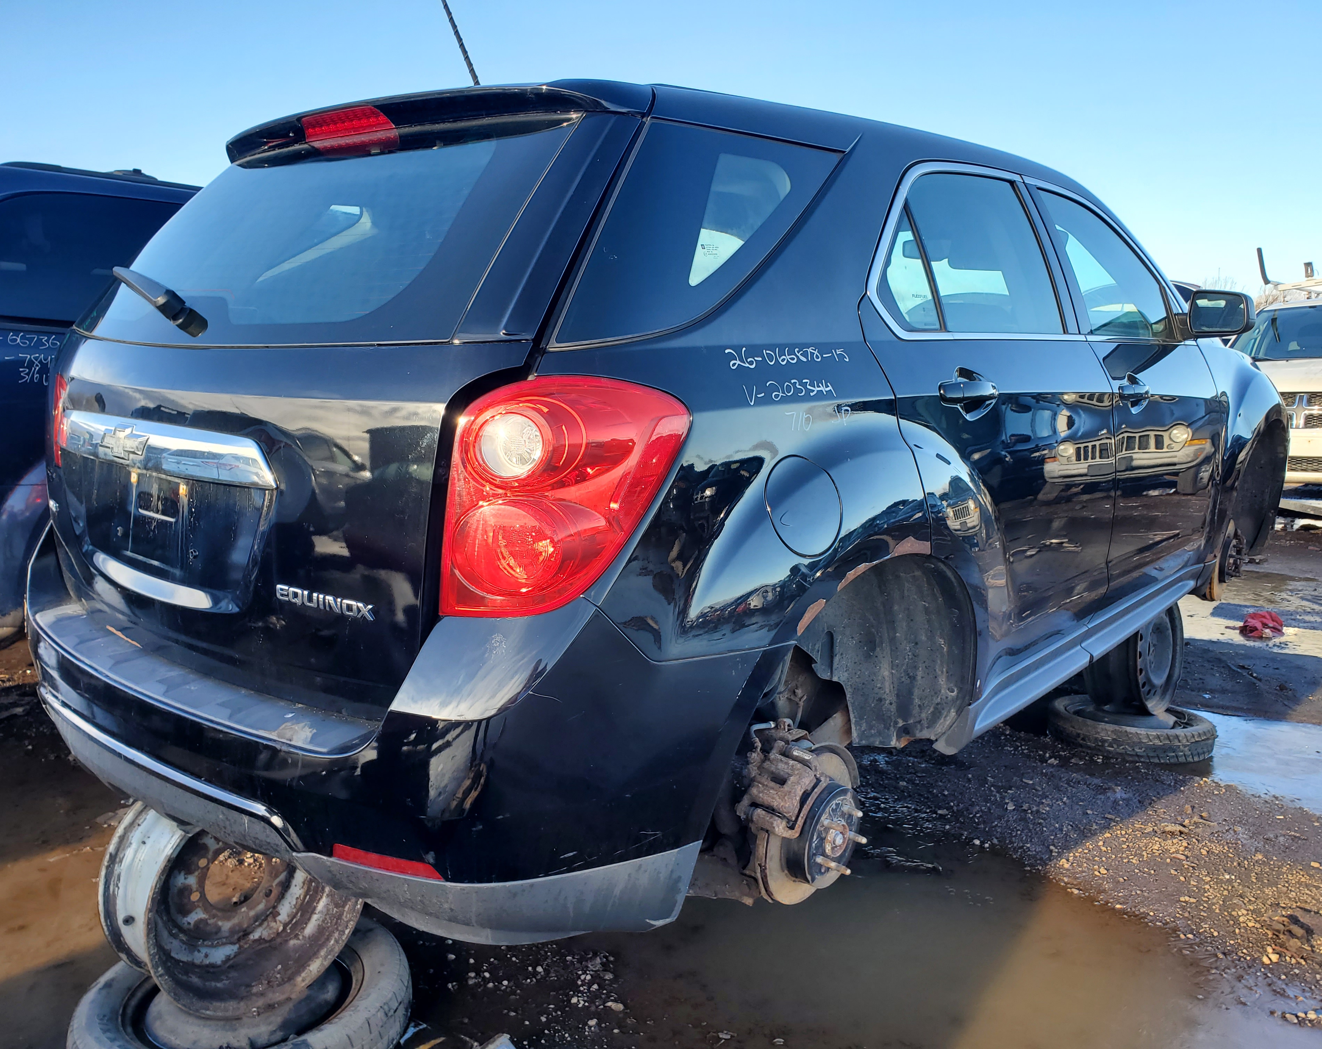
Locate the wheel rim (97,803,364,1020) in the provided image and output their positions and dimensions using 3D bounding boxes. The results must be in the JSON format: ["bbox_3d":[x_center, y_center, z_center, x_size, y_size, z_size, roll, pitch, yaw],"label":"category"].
[{"bbox_3d":[-0.825,0.700,2.060,0.210,0.447,0.447,9,15,41],"label":"wheel rim"}]

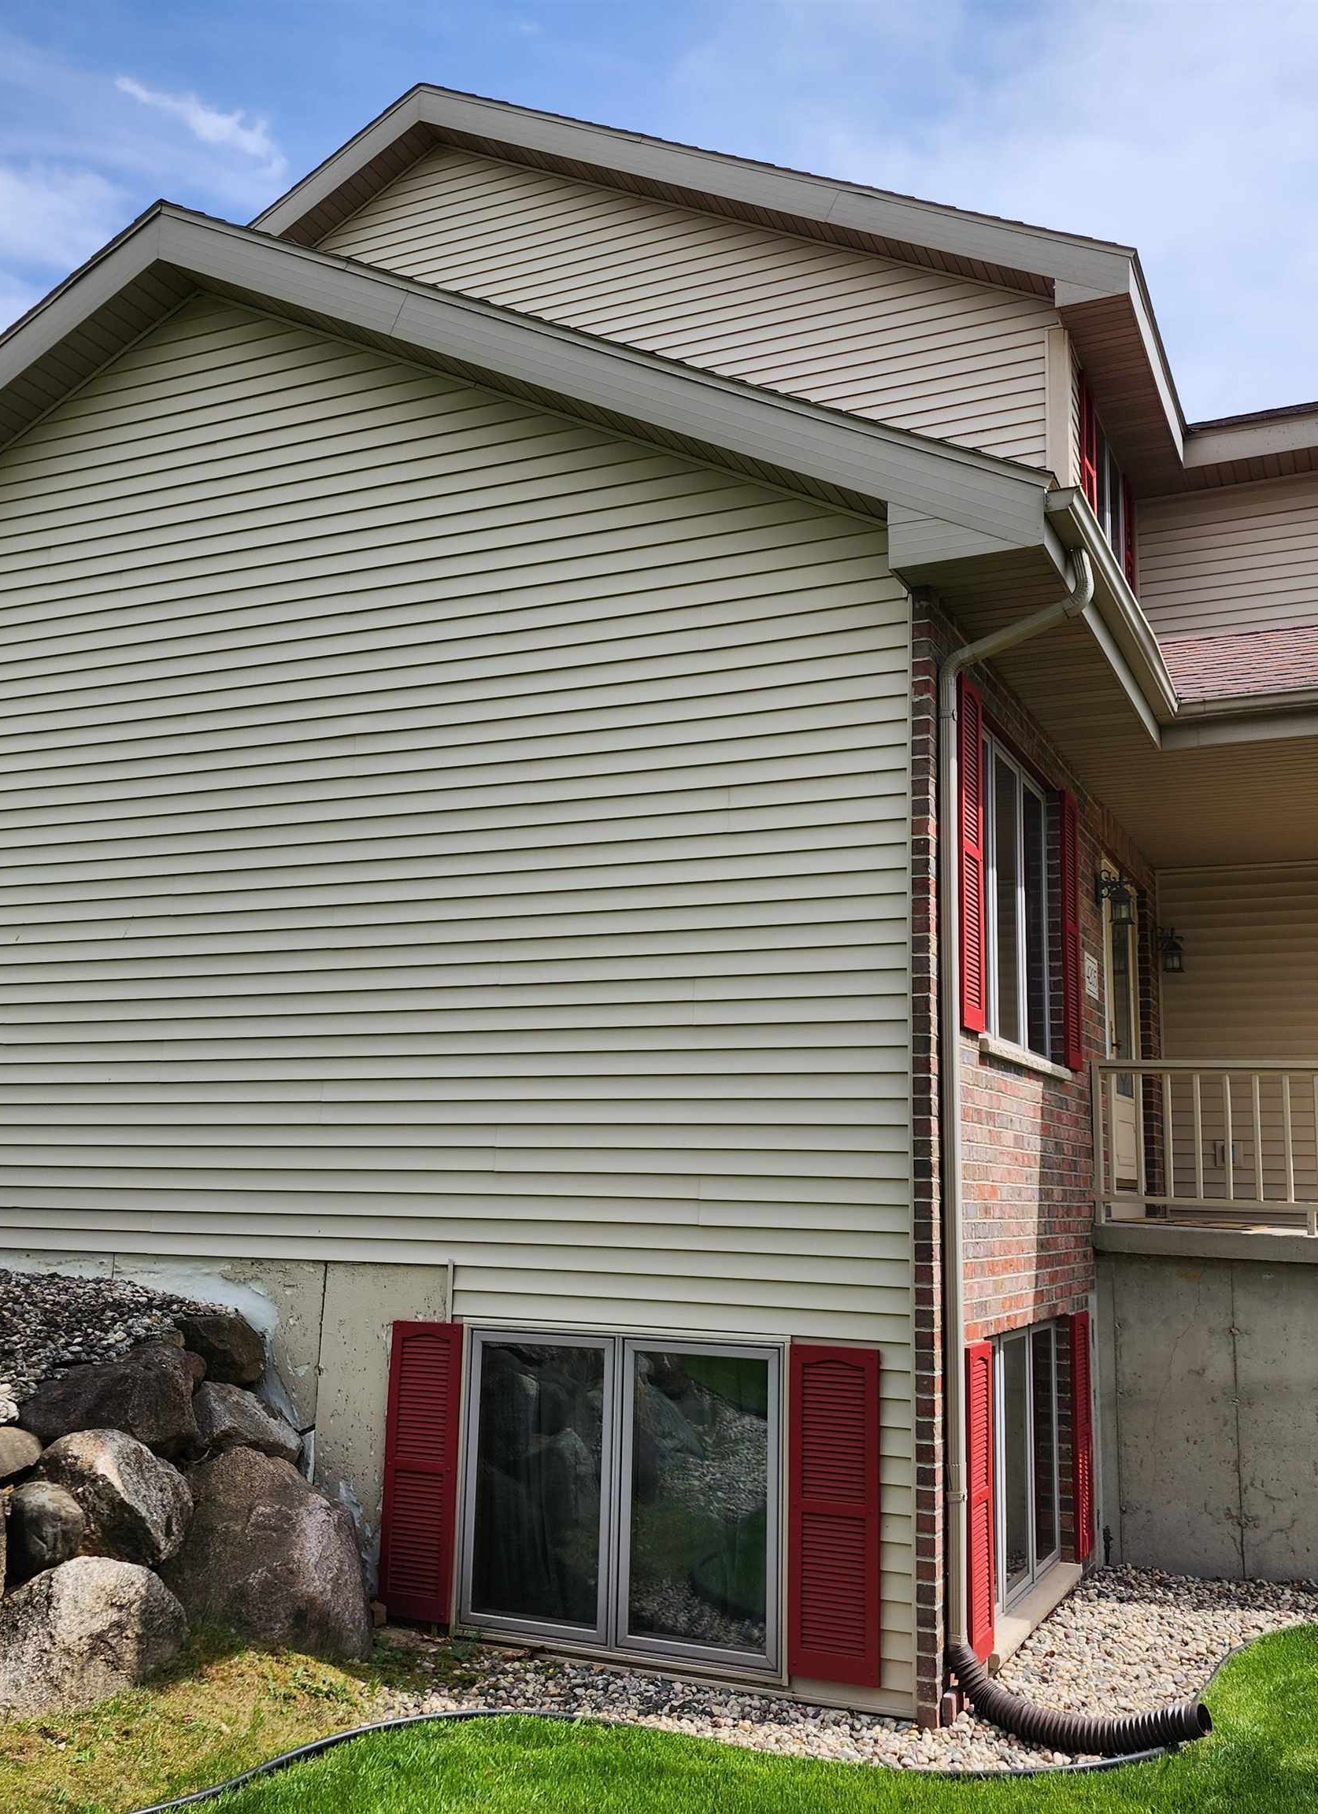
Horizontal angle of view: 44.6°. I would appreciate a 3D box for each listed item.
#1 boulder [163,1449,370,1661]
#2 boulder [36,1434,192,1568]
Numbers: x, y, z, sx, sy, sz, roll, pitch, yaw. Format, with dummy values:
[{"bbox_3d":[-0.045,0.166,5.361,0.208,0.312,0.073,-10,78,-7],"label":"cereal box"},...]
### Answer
[{"bbox_3d":[-1.554,2.561,6.386,0.792,0.783,0.720,4,-10,-16],"label":"boulder"},{"bbox_3d":[-1.989,2.154,5.861,0.535,0.458,0.520,5,-10,-21],"label":"boulder"}]

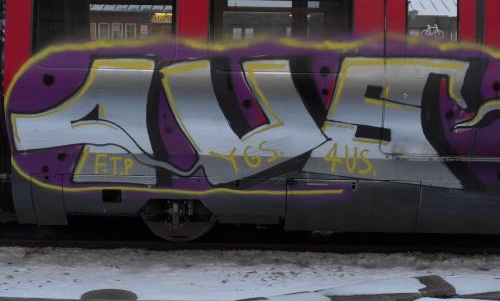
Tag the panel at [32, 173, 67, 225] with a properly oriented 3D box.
[{"bbox_3d":[-1.989,0.493,10.080,0.300,0.560,0.060,1,22,0],"label":"panel"}]

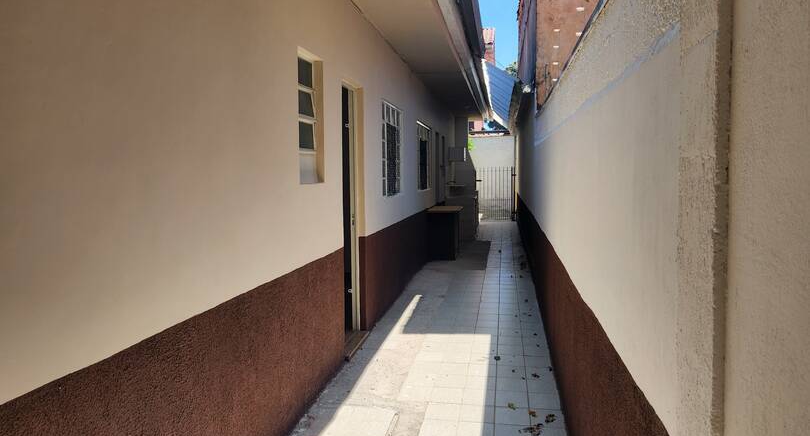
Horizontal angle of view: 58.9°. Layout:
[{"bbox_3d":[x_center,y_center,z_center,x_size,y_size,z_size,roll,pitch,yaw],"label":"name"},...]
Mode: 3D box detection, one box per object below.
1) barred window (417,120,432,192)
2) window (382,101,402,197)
[{"bbox_3d":[0.271,-0.901,10.812,0.100,0.970,1.920,0,4,8],"label":"barred window"},{"bbox_3d":[-0.153,-0.726,7.796,0.100,0.970,1.460,0,4,8],"label":"window"}]

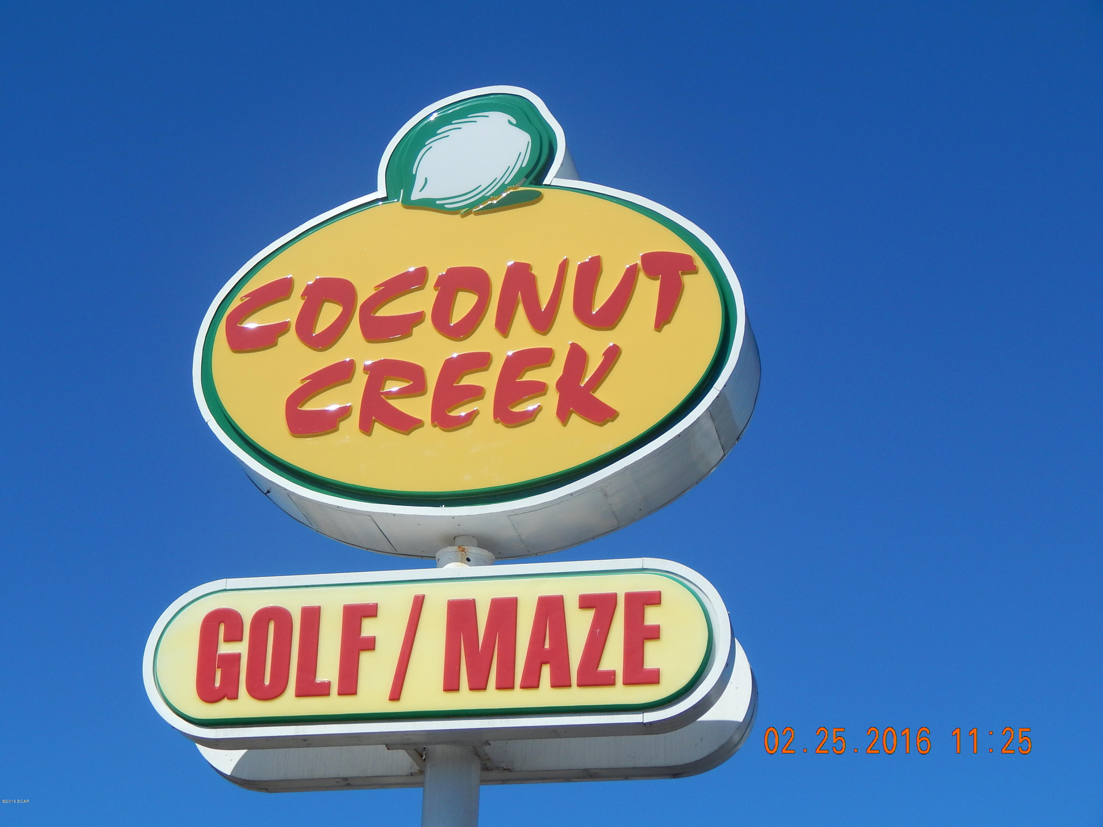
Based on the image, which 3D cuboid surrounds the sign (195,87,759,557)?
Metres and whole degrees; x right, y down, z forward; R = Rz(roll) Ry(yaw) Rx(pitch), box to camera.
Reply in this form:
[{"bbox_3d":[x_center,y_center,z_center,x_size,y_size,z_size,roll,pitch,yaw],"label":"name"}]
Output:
[{"bbox_3d":[-0.379,-0.490,14.309,2.891,2.463,0.587,-4,-25,12],"label":"sign"}]

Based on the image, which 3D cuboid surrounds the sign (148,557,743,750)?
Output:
[{"bbox_3d":[-0.562,1.164,13.190,2.900,0.822,0.194,-4,-25,12],"label":"sign"}]

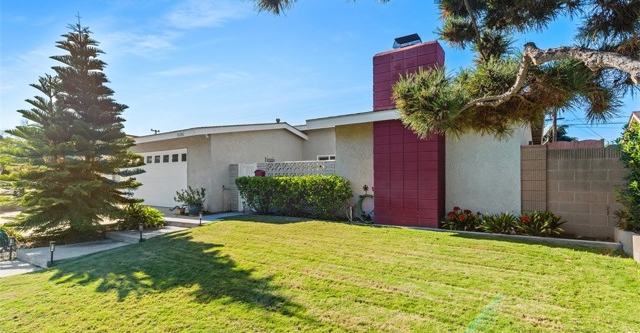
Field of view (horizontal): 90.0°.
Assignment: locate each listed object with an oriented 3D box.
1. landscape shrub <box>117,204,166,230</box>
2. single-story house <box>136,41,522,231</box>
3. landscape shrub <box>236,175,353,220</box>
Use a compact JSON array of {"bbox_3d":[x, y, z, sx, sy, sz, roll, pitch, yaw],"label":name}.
[{"bbox_3d":[-4.450,1.190,7.900,1.100,0.600,1.000,-1,-2,32],"label":"landscape shrub"},{"bbox_3d":[-0.300,-0.370,14.000,16.000,3.900,10.300,-1,-2,32],"label":"single-story house"},{"bbox_3d":[-0.820,0.820,8.900,3.500,1.100,0.850,-1,-2,32],"label":"landscape shrub"}]

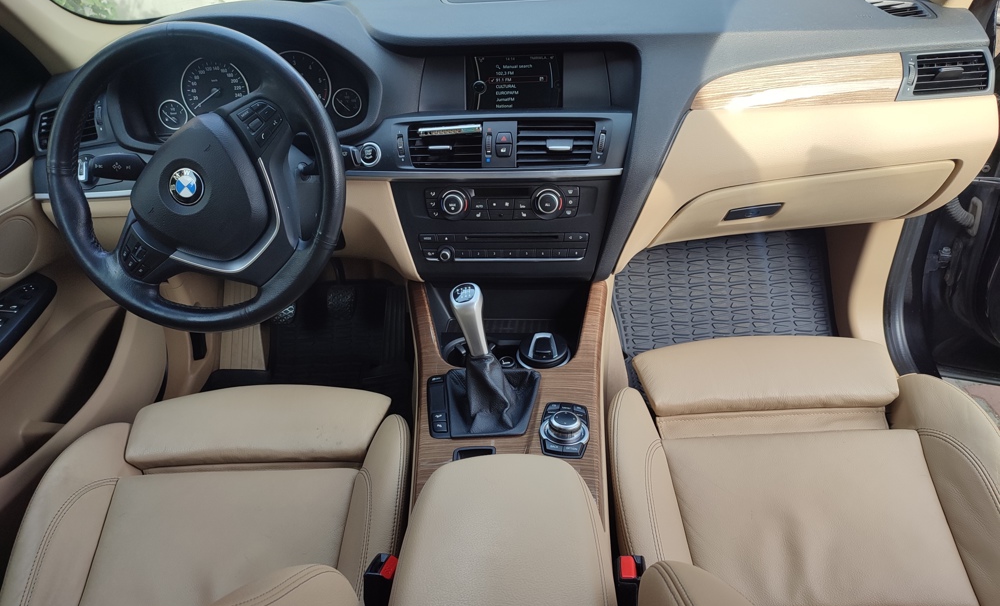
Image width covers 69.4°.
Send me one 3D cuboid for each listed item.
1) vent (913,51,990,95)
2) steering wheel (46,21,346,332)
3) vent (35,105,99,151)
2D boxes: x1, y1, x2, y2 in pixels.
[{"bbox_3d":[0.621,-0.322,1.006,0.103,0.056,0.035,-2,17,4],"label":"vent"},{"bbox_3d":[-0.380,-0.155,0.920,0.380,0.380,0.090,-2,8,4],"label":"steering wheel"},{"bbox_3d":[-0.636,-0.262,1.076,0.098,0.056,0.035,-2,17,4],"label":"vent"}]

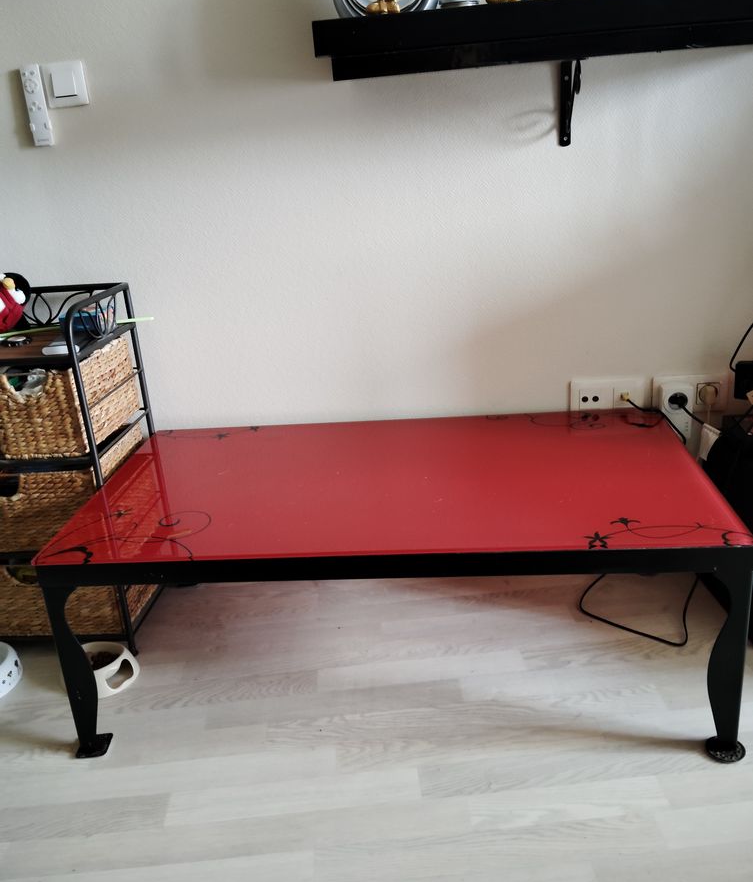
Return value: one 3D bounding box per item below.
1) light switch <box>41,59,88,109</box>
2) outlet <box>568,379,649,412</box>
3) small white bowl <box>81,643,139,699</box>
[{"bbox_3d":[-0.622,-0.713,1.616,0.082,0.082,0.014,-3,20,5],"label":"light switch"},{"bbox_3d":[0.504,-0.094,1.760,0.156,0.085,0.014,-3,20,5],"label":"outlet"},{"bbox_3d":[-0.541,0.445,1.597,0.138,0.052,0.138,-3,20,5],"label":"small white bowl"}]

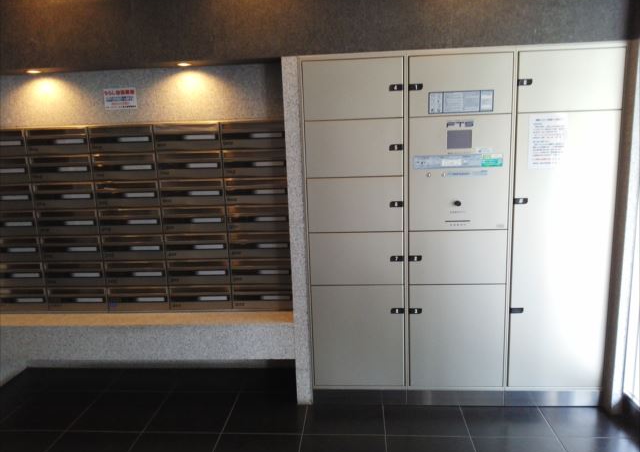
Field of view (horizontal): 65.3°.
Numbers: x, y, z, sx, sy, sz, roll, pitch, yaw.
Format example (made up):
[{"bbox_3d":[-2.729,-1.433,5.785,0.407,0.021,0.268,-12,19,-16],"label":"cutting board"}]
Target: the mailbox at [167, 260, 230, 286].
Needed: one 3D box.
[{"bbox_3d":[-0.667,0.239,2.941,0.363,0.150,0.280,-1,11,4],"label":"mailbox"}]

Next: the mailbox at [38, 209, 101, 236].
[{"bbox_3d":[-1.394,-0.029,2.873,0.357,0.146,0.220,-1,11,5],"label":"mailbox"}]

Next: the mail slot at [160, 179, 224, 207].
[{"bbox_3d":[-0.697,-0.197,2.872,0.362,0.144,0.250,-1,11,4],"label":"mail slot"}]

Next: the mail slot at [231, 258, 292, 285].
[{"bbox_3d":[-0.316,0.244,2.928,0.361,0.149,0.250,-1,11,4],"label":"mail slot"}]

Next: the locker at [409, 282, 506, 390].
[{"bbox_3d":[0.724,0.534,2.804,0.485,0.562,0.445,-1,11,4],"label":"locker"}]

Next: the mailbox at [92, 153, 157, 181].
[{"bbox_3d":[-1.062,-0.338,2.848,0.364,0.148,0.250,-1,10,4],"label":"mailbox"}]

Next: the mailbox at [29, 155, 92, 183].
[{"bbox_3d":[-1.404,-0.320,2.818,0.357,0.146,0.220,-1,11,5],"label":"mailbox"}]

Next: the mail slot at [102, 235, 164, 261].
[{"bbox_3d":[-1.034,0.100,2.942,0.363,0.150,0.280,-1,11,4],"label":"mail slot"}]

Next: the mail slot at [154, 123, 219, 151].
[{"bbox_3d":[-0.693,-0.496,2.804,0.363,0.150,0.280,-1,11,4],"label":"mail slot"}]

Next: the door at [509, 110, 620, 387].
[{"bbox_3d":[1.186,0.147,2.461,0.469,1.386,0.040,-1,10,4],"label":"door"}]

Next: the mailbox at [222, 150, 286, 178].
[{"bbox_3d":[-0.326,-0.357,2.803,0.363,0.150,0.280,-1,11,4],"label":"mailbox"}]

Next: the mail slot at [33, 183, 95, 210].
[{"bbox_3d":[-1.406,-0.186,2.915,0.363,0.150,0.280,-1,11,4],"label":"mail slot"}]

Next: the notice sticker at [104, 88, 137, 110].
[{"bbox_3d":[-1.066,-0.679,2.670,0.180,0.106,0.008,-1,11,4],"label":"notice sticker"}]

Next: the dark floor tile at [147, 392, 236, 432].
[{"bbox_3d":[-0.665,0.993,2.664,0.399,0.010,0.401,-1,10,4],"label":"dark floor tile"}]

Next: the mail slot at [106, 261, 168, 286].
[{"bbox_3d":[-1.043,0.247,2.952,0.364,0.148,0.250,-1,10,4],"label":"mail slot"}]

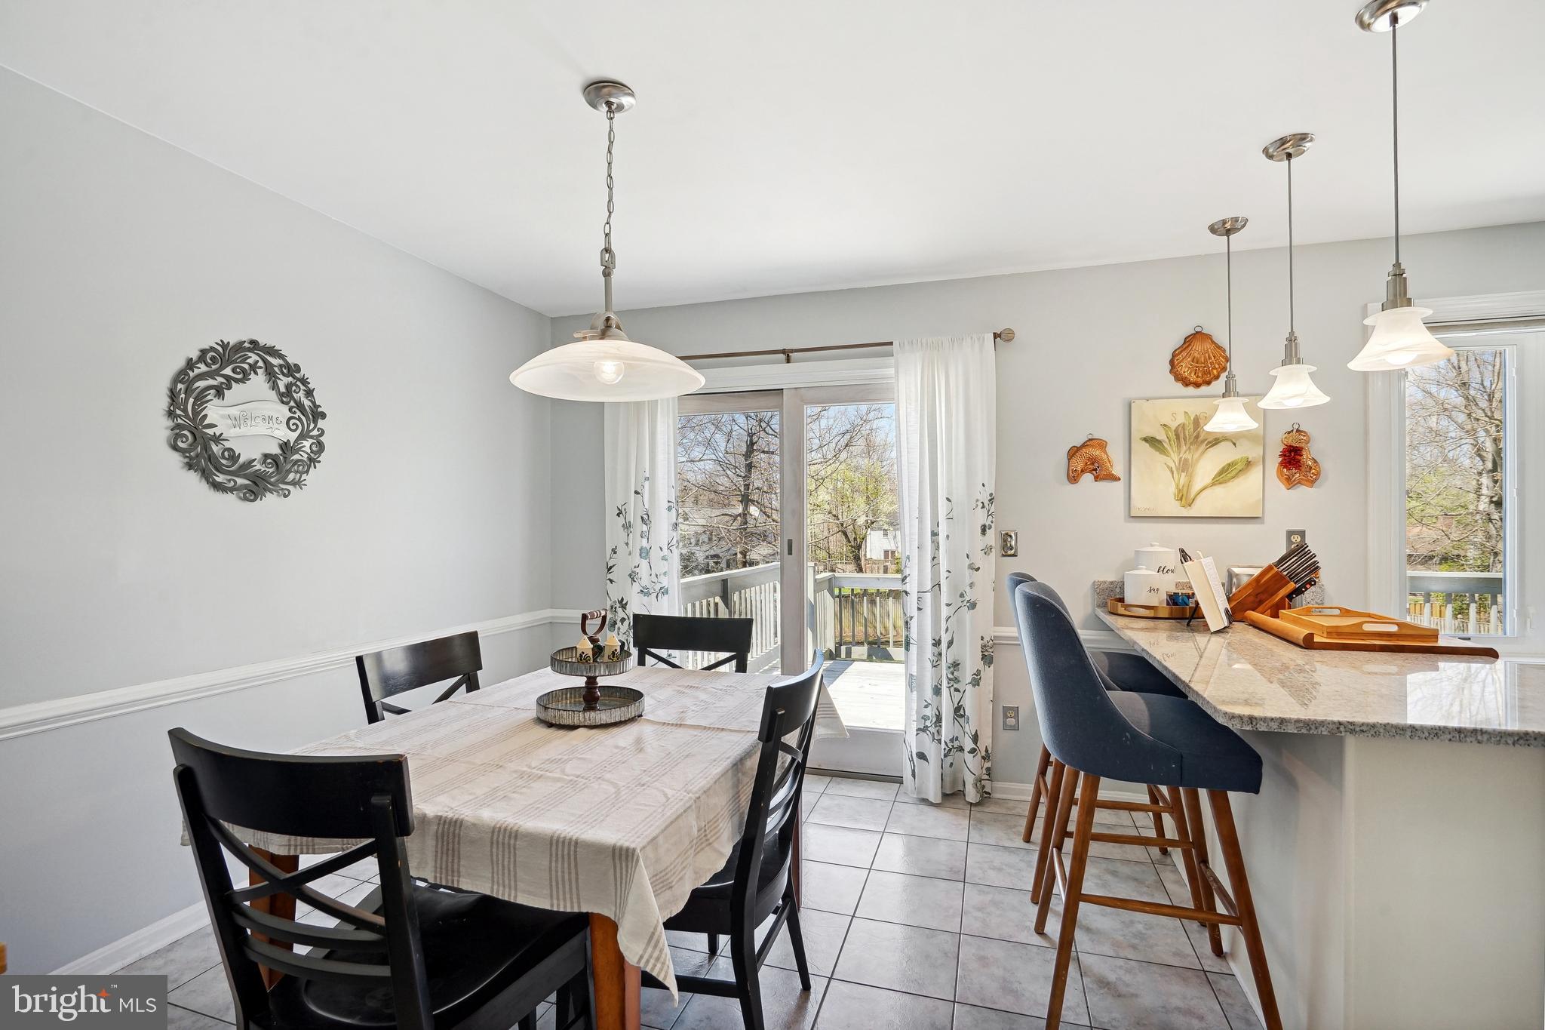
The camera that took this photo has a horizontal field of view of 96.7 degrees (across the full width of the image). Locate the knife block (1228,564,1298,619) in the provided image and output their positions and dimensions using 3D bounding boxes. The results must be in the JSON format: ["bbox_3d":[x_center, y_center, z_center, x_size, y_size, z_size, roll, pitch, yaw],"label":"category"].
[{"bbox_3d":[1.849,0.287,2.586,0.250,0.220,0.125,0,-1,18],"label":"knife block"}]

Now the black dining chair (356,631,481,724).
[{"bbox_3d":[-0.819,0.844,1.991,0.490,0.920,0.490,0,-1,14],"label":"black dining chair"}]

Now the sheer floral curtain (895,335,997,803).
[{"bbox_3d":[0.812,0.239,3.212,0.470,2.140,0.120,0,-1,18],"label":"sheer floral curtain"}]

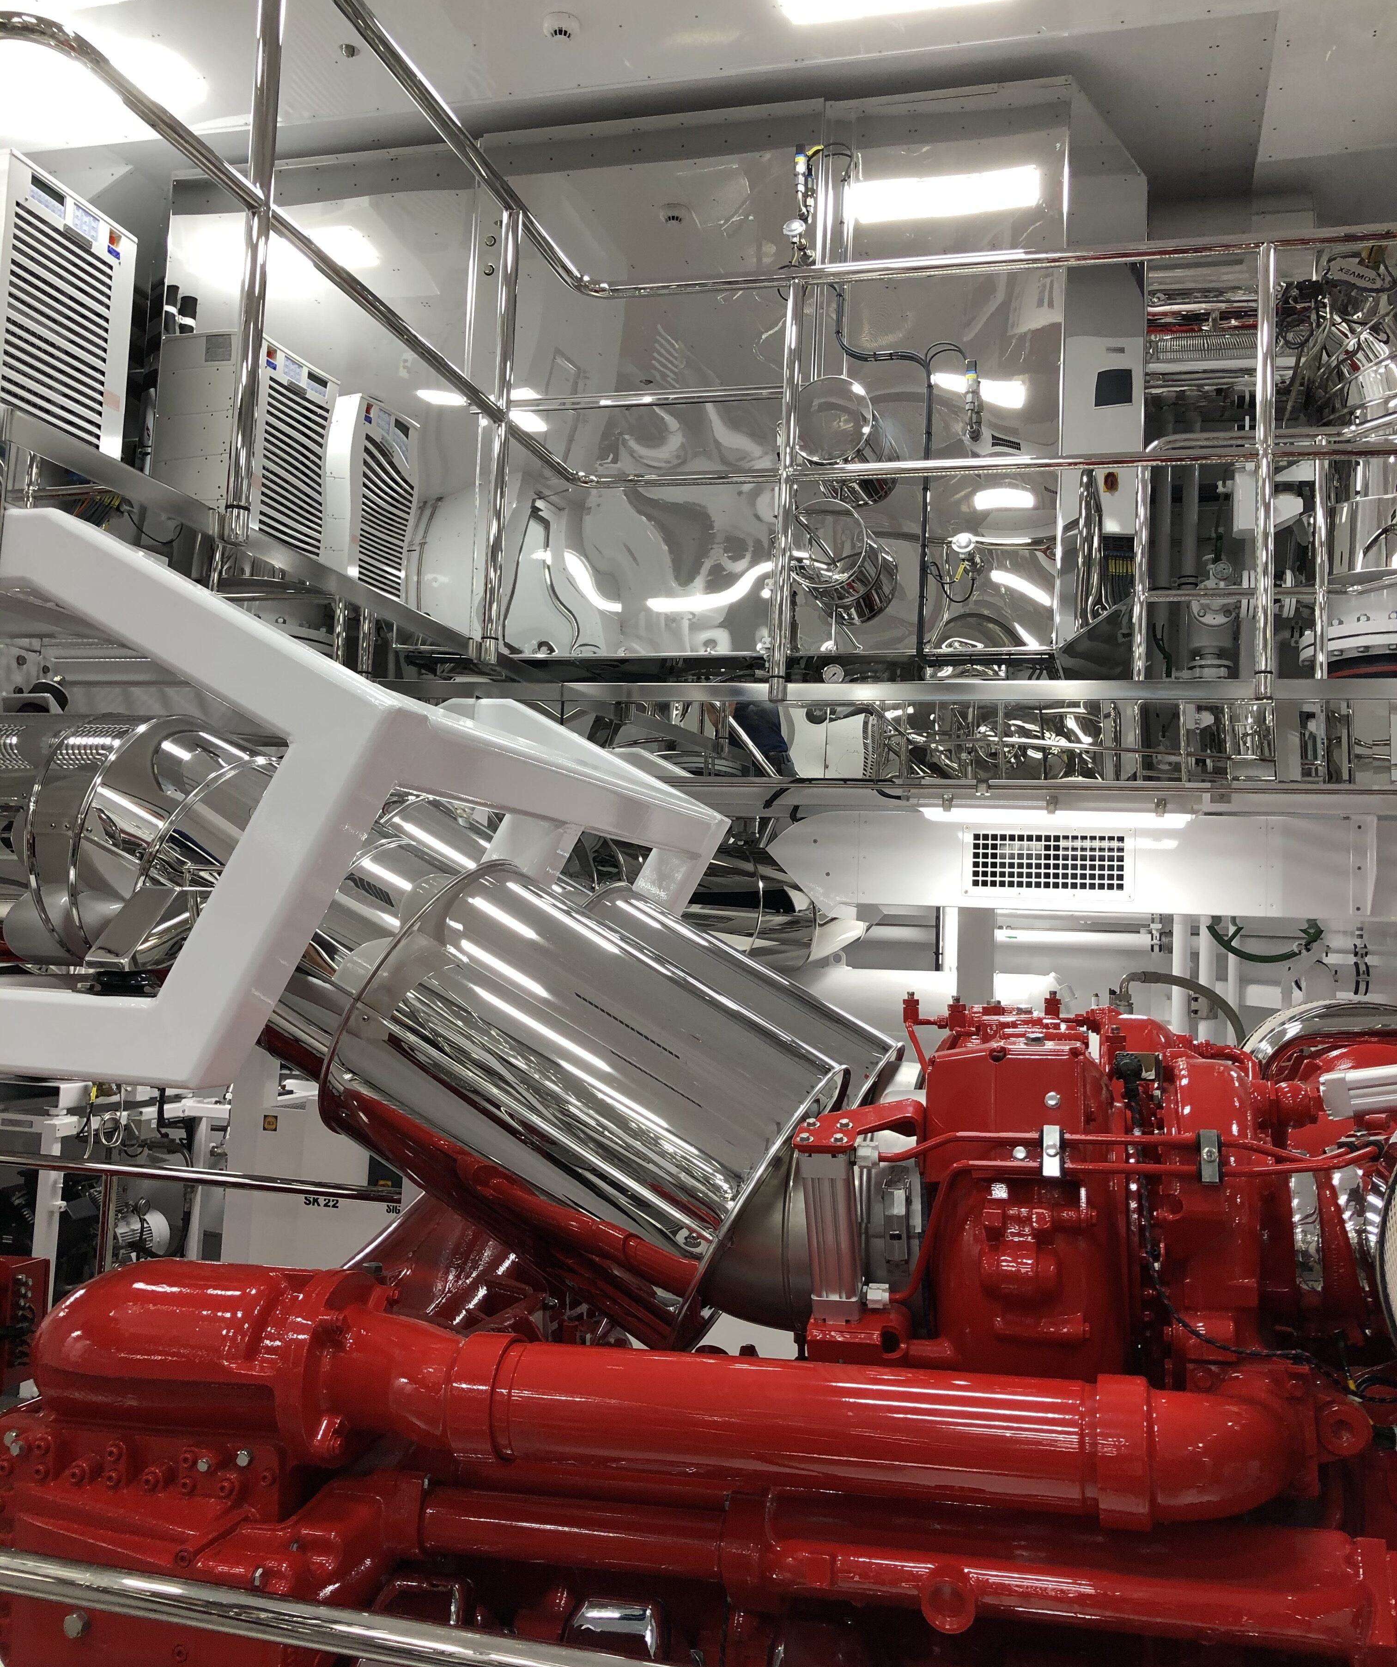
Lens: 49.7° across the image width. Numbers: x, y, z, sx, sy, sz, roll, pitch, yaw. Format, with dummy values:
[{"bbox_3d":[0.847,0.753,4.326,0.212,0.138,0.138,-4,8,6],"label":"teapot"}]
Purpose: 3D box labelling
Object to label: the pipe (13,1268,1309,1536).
[{"bbox_3d":[-0.107,0.731,2.008,1.660,0.205,0.220,0,-4,13],"label":"pipe"}]

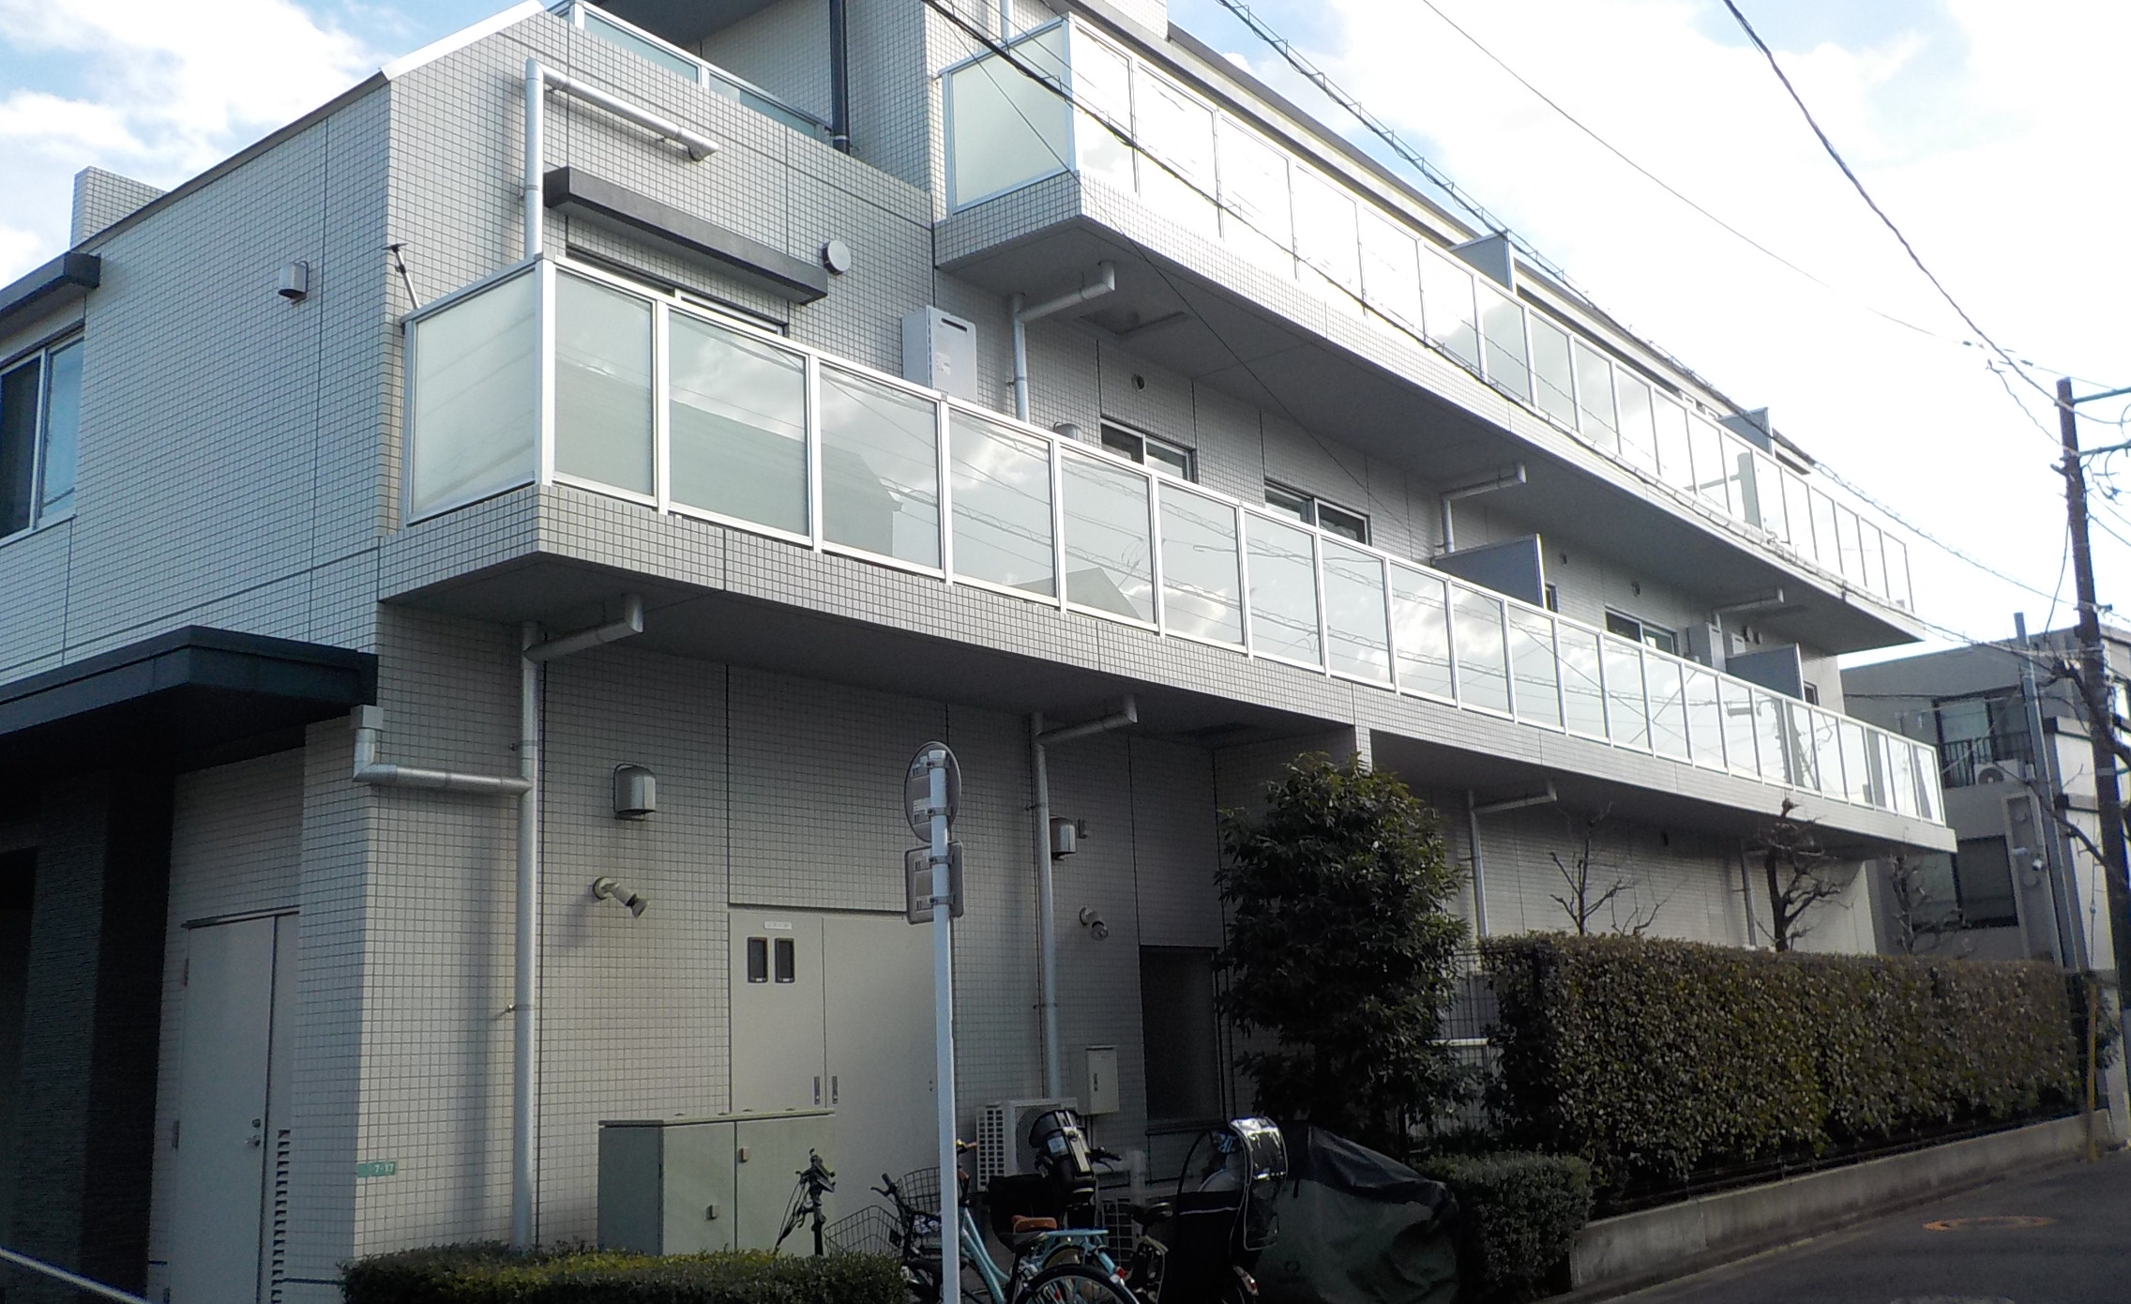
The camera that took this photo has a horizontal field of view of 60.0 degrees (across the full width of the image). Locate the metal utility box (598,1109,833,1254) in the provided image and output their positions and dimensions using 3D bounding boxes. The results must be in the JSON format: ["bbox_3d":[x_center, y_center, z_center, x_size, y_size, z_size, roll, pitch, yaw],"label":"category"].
[{"bbox_3d":[-1.693,2.873,9.043,0.500,1.160,1.100,-12,-15,38],"label":"metal utility box"}]

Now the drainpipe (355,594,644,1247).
[{"bbox_3d":[-2.504,1.469,8.203,0.880,3.530,1.020,-12,-15,38],"label":"drainpipe"}]

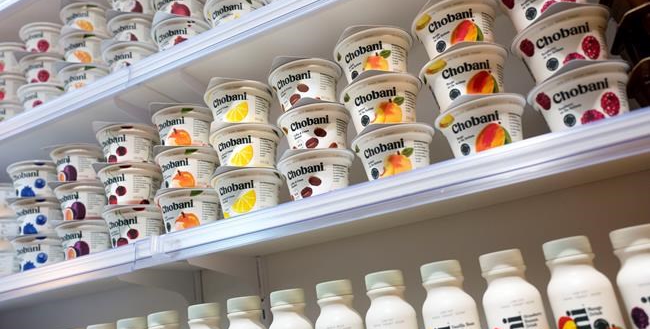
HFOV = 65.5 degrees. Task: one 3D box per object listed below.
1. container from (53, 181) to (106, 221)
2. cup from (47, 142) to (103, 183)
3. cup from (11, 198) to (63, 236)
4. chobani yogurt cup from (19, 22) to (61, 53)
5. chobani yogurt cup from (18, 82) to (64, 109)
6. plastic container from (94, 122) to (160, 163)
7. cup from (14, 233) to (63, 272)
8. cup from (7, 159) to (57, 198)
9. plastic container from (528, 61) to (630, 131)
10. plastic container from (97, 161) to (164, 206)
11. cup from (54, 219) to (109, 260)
[{"bbox_3d":[-0.363,0.066,0.779,0.096,0.063,0.096,-17,-18,25],"label":"container"},{"bbox_3d":[-0.375,0.014,0.786,0.096,0.058,0.100,-7,-19,-2],"label":"cup"},{"bbox_3d":[-0.461,0.096,0.826,0.097,0.058,0.097,-8,-16,-2],"label":"cup"},{"bbox_3d":[-0.526,-0.220,0.963,0.096,0.063,0.096,-8,-16,-2],"label":"chobani yogurt cup"},{"bbox_3d":[-0.481,-0.092,0.875,0.096,0.058,0.100,-7,-19,-2],"label":"chobani yogurt cup"},{"bbox_3d":[-0.288,-0.017,0.755,0.096,0.063,0.096,-15,-17,21],"label":"plastic container"},{"bbox_3d":[-0.450,0.153,0.804,0.096,0.058,0.100,-12,-19,13],"label":"cup"},{"bbox_3d":[-0.463,0.037,0.819,0.096,0.058,0.100,-7,-19,-2],"label":"cup"},{"bbox_3d":[0.256,-0.051,0.496,0.096,0.063,0.096,-17,-18,26],"label":"plastic container"},{"bbox_3d":[-0.278,0.043,0.730,0.096,0.058,0.100,-7,-19,-2],"label":"plastic container"},{"bbox_3d":[-0.354,0.123,0.756,0.096,0.058,0.100,-18,-21,27],"label":"cup"}]

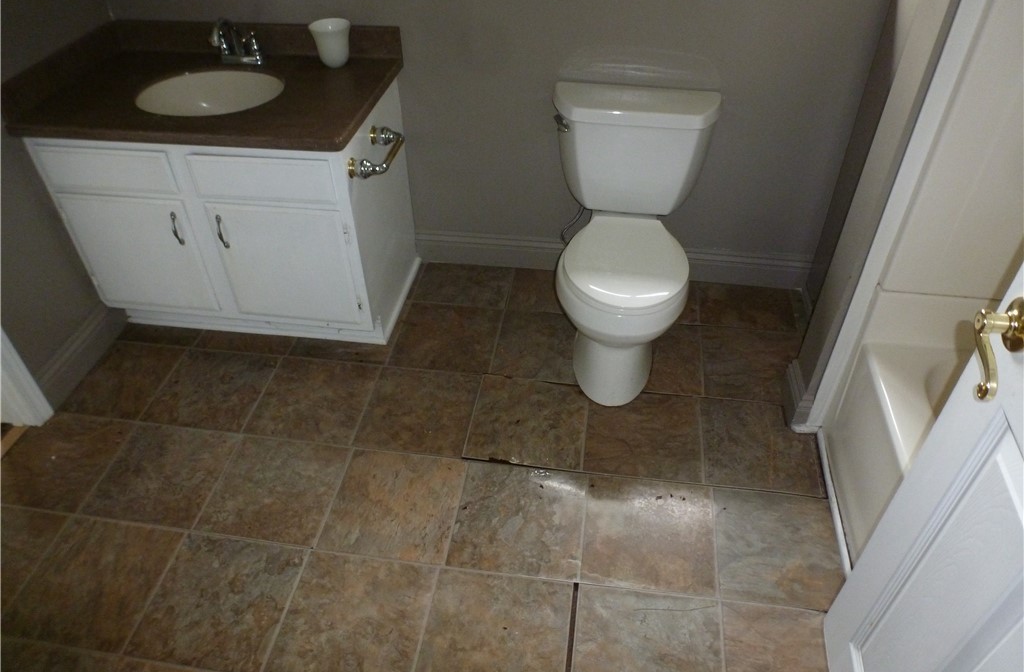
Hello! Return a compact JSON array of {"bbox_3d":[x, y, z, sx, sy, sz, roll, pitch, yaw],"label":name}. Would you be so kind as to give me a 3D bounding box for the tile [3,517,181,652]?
[{"bbox_3d":[-0.981,0.580,1.676,0.316,0.012,0.308,5,42,7],"label":"tile"}]

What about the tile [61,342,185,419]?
[{"bbox_3d":[-1.242,0.142,2.289,0.275,0.010,0.335,5,42,8],"label":"tile"}]

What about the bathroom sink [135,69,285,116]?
[{"bbox_3d":[-0.837,-0.627,2.027,0.395,0.145,0.305,5,42,7],"label":"bathroom sink"}]

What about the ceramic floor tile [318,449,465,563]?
[{"bbox_3d":[-0.299,0.434,1.827,0.318,0.012,0.312,5,42,7],"label":"ceramic floor tile"}]

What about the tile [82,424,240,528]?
[{"bbox_3d":[-0.936,0.370,1.908,0.318,0.012,0.312,5,42,7],"label":"tile"}]

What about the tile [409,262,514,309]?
[{"bbox_3d":[-0.182,-0.185,2.627,0.335,0.010,0.250,5,42,8],"label":"tile"}]

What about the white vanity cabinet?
[{"bbox_3d":[-0.850,-0.424,2.320,0.913,0.689,0.544,5,41,6],"label":"white vanity cabinet"}]

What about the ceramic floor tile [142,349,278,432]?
[{"bbox_3d":[-0.894,0.163,2.138,0.316,0.012,0.314,5,42,7],"label":"ceramic floor tile"}]

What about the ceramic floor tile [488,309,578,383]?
[{"bbox_3d":[0.112,0.033,2.322,0.323,0.010,0.323,5,41,6],"label":"ceramic floor tile"}]

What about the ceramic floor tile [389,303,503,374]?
[{"bbox_3d":[-0.227,0.006,2.411,0.335,0.010,0.335,5,42,8],"label":"ceramic floor tile"}]

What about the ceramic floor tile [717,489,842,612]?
[{"bbox_3d":[0.639,0.513,1.725,0.292,0.012,0.308,5,42,7],"label":"ceramic floor tile"}]

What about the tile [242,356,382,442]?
[{"bbox_3d":[-0.609,0.197,2.206,0.335,0.010,0.335,5,42,8],"label":"tile"}]

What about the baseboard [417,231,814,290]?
[{"bbox_3d":[0.352,-0.281,2.614,1.417,0.129,0.016,5,42,8],"label":"baseboard"}]

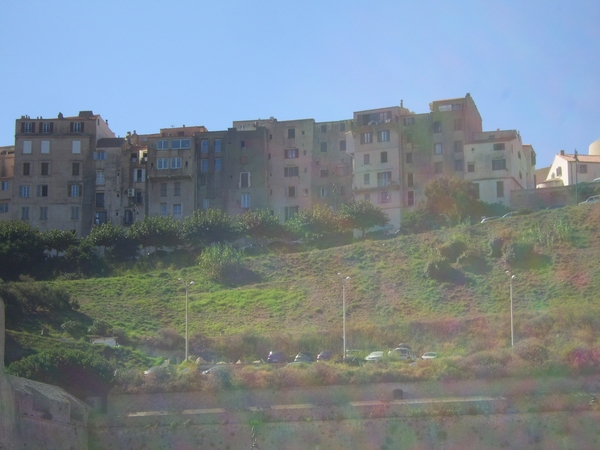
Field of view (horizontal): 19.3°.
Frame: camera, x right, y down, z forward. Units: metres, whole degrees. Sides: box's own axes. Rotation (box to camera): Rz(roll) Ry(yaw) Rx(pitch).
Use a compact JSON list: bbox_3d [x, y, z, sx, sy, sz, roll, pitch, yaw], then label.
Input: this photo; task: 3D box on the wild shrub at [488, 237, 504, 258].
[{"bbox_3d":[26.785,3.067,241.000,2.200,2.900,2.100,0,-7,0],"label":"wild shrub"}]

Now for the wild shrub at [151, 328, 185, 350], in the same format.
[{"bbox_3d":[-15.513,13.406,207.000,3.900,2.600,3.300,0,-9,0],"label":"wild shrub"}]

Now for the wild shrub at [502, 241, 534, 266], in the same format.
[{"bbox_3d":[29.661,3.869,240.000,4.200,3.400,3.800,0,-7,0],"label":"wild shrub"}]

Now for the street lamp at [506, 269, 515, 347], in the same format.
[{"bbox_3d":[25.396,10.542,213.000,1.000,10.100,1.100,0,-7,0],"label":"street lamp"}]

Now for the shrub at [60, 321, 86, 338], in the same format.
[{"bbox_3d":[-28.056,13.006,219.000,3.100,2.400,2.800,0,-7,0],"label":"shrub"}]

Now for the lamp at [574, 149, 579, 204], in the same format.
[{"bbox_3d":[39.567,-6.797,253.000,0.550,8.300,0.550,0,-7,0],"label":"lamp"}]

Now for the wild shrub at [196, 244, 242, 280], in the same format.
[{"bbox_3d":[-10.675,4.810,233.000,5.600,4.800,5.000,0,-9,0],"label":"wild shrub"}]

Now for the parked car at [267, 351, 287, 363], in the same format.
[{"bbox_3d":[-2.715,14.966,200.000,1.780,1.500,4.200,0,-9,0],"label":"parked car"}]

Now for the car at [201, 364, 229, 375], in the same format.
[{"bbox_3d":[-8.812,15.798,190.000,4.100,1.450,1.750,0,-9,0],"label":"car"}]

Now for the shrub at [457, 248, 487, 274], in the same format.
[{"bbox_3d":[22.796,4.852,235.000,4.000,3.200,3.700,0,-9,0],"label":"shrub"}]

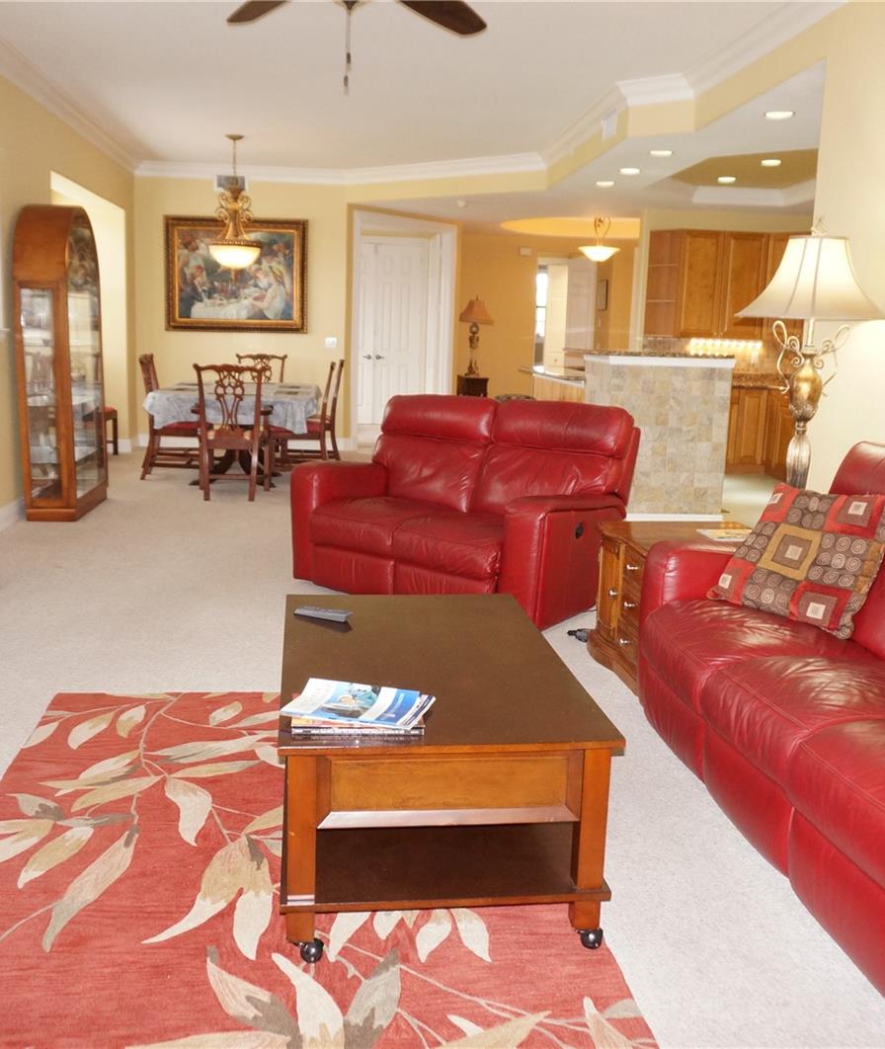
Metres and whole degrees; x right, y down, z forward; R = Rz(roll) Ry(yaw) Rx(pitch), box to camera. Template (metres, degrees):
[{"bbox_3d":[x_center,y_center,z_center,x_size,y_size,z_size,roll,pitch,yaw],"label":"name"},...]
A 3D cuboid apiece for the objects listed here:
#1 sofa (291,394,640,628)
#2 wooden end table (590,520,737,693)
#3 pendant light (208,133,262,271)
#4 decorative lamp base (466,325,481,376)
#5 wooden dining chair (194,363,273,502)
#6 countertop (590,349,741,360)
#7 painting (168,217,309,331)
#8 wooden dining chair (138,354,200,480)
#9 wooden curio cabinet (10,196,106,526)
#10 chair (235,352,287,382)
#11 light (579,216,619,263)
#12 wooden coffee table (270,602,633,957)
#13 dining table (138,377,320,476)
[{"bbox_3d":[0.120,-0.146,5.290,1.412,0.940,0.996,8,12,32],"label":"sofa"},{"bbox_3d":[0.988,0.321,4.143,0.679,0.561,0.731,1,10,-6],"label":"wooden end table"},{"bbox_3d":[-1.824,-2.799,9.237,0.450,1.185,0.450,1,10,-6],"label":"pendant light"},{"bbox_3d":[0.369,-2.081,12.586,0.193,0.597,0.193,1,10,-6],"label":"decorative lamp base"},{"bbox_3d":[-1.564,-0.709,7.914,0.559,0.996,0.589,1,10,-7],"label":"wooden dining chair"},{"bbox_3d":[1.433,-1.149,7.044,0.864,0.041,0.660,1,10,-6],"label":"countertop"},{"bbox_3d":[-2.072,-2.509,10.613,1.427,1.118,0.061,1,10,-6],"label":"painting"},{"bbox_3d":[-2.186,-0.886,8.774,0.589,0.996,0.559,0,10,-8],"label":"wooden dining chair"},{"bbox_3d":[-2.523,-1.062,7.015,0.340,1.951,0.945,1,10,-6],"label":"wooden curio cabinet"},{"bbox_3d":[-1.833,-1.170,10.641,0.540,1.031,0.570,1,10,-6],"label":"chair"},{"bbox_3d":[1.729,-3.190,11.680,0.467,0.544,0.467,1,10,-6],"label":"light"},{"bbox_3d":[-0.057,0.558,2.689,0.692,0.475,1.191,0,10,-8],"label":"wooden coffee table"},{"bbox_3d":[-1.808,-0.825,9.467,1.360,0.770,1.830,1,10,-6],"label":"dining table"}]

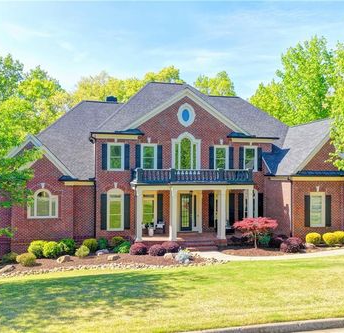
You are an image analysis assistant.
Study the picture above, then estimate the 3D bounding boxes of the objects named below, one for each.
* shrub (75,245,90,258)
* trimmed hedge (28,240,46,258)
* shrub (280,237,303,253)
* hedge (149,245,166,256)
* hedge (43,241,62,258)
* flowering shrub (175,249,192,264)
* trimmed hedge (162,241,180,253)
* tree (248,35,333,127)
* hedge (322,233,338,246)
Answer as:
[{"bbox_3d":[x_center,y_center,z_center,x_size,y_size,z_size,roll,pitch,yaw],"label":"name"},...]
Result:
[{"bbox_3d":[-4.743,4.466,20.600,0.770,0.650,0.750,0,-2,0],"label":"shrub"},{"bbox_3d":[-7.197,4.419,20.800,0.920,0.880,0.900,0,-2,0],"label":"trimmed hedge"},{"bbox_3d":[6.657,4.368,21.600,1.250,0.860,1.200,0,-2,-9],"label":"shrub"},{"bbox_3d":[-0.756,4.400,20.700,0.940,0.610,0.920,0,-2,0],"label":"hedge"},{"bbox_3d":[-6.395,4.424,20.800,0.900,0.830,0.880,0,-2,0],"label":"hedge"},{"bbox_3d":[0.571,4.380,19.300,0.840,0.720,0.800,0,-2,0],"label":"flowering shrub"},{"bbox_3d":[-0.028,4.432,21.400,1.000,0.660,0.950,0,-2,-9],"label":"trimmed hedge"},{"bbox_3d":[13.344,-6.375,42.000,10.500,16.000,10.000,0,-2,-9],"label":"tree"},{"bbox_3d":[9.338,4.282,22.800,0.930,0.740,0.900,0,-2,-9],"label":"hedge"}]

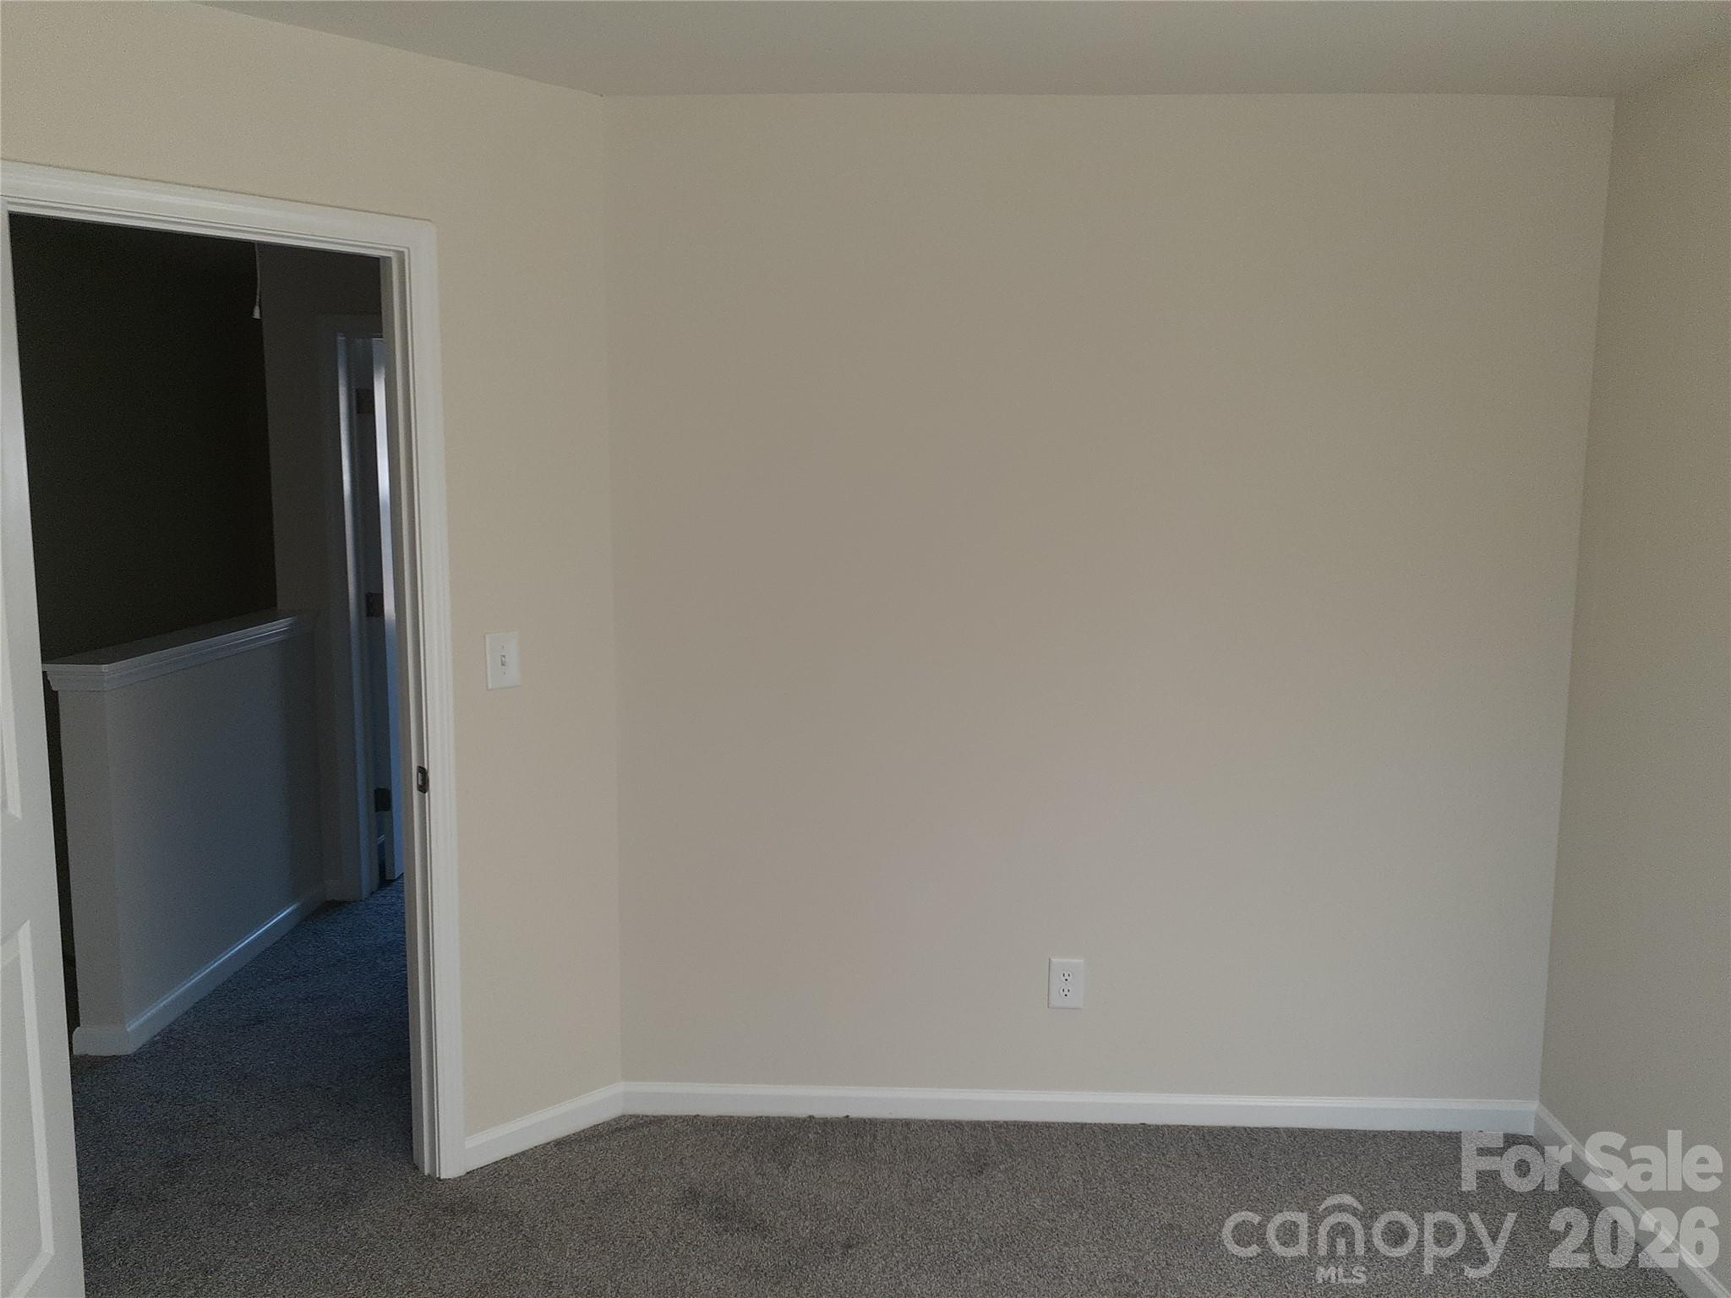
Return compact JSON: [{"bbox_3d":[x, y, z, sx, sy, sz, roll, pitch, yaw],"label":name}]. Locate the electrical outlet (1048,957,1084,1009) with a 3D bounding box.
[{"bbox_3d":[0.492,0.820,3.305,0.081,0.124,0.009,1,7,2],"label":"electrical outlet"}]

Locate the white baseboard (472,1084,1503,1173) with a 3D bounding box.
[{"bbox_3d":[0.357,1.152,3.198,2.564,0.087,0.314,1,7,2],"label":"white baseboard"}]

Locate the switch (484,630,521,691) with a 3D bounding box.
[{"bbox_3d":[-0.814,0.027,3.034,0.081,0.124,0.014,-6,10,-43],"label":"switch"}]

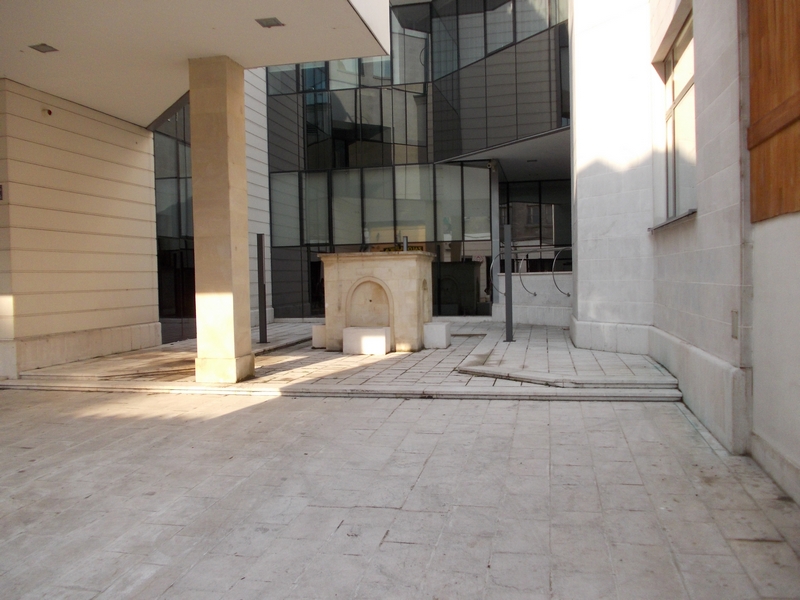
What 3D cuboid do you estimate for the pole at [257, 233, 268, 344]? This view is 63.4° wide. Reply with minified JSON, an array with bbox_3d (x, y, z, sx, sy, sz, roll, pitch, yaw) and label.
[{"bbox_3d":[-2.556,-0.204,12.011,0.105,2.003,0.100,-1,2,13],"label":"pole"}]

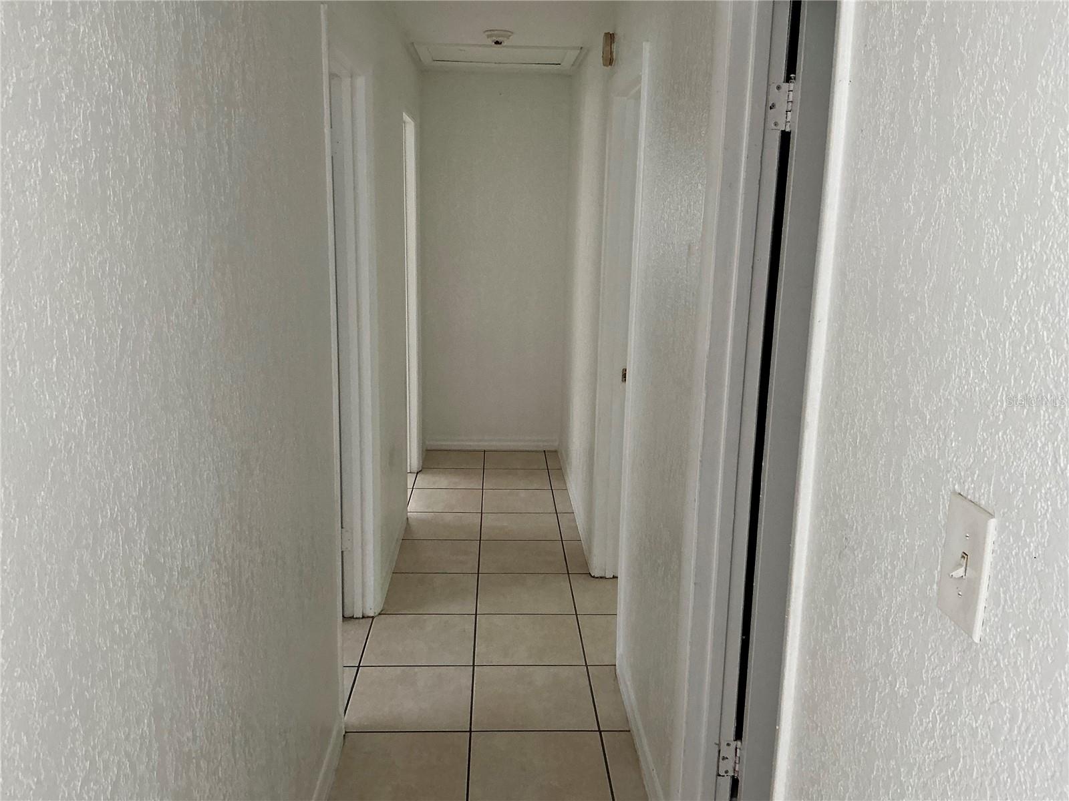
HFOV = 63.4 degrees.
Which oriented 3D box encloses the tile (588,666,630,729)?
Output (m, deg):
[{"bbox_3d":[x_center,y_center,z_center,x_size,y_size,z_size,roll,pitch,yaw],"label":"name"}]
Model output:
[{"bbox_3d":[0.249,1.001,2.909,0.097,0.011,0.401,1,12,-3],"label":"tile"}]

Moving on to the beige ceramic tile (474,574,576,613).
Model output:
[{"bbox_3d":[-0.039,0.830,3.705,0.400,0.010,0.400,1,12,-3],"label":"beige ceramic tile"}]

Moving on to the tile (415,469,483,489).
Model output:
[{"bbox_3d":[-0.512,0.483,5.275,0.400,0.010,0.400,1,12,-3],"label":"tile"}]

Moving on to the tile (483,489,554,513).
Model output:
[{"bbox_3d":[-0.090,0.572,4.880,0.401,0.011,0.401,1,12,-3],"label":"tile"}]

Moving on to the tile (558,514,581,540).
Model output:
[{"bbox_3d":[0.180,0.660,4.495,0.097,0.011,0.401,1,12,-3],"label":"tile"}]

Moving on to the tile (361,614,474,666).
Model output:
[{"bbox_3d":[-0.427,0.908,3.275,0.401,0.011,0.401,1,12,-3],"label":"tile"}]

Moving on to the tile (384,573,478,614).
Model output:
[{"bbox_3d":[-0.436,0.823,3.672,0.385,0.011,0.401,1,12,-3],"label":"tile"}]

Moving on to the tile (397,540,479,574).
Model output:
[{"bbox_3d":[-0.462,0.740,4.084,0.400,0.010,0.400,1,12,-3],"label":"tile"}]

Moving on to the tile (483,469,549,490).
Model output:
[{"bbox_3d":[-0.106,0.487,5.293,0.400,0.010,0.400,1,12,-3],"label":"tile"}]

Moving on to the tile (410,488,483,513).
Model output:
[{"bbox_3d":[-0.495,0.569,4.878,0.400,0.010,0.400,1,12,-3],"label":"tile"}]

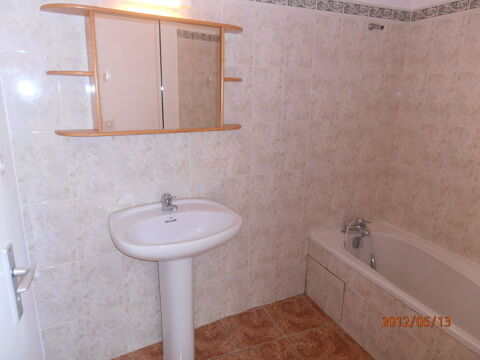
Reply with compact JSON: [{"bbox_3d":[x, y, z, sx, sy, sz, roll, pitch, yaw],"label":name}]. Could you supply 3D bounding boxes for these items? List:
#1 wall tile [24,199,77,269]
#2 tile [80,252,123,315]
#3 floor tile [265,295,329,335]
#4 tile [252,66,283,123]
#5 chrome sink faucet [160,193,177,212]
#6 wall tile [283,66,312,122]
[{"bbox_3d":[-0.891,0.257,1.565,0.202,0.322,0.010,-8,17,-30],"label":"wall tile"},{"bbox_3d":[-0.723,0.545,1.748,0.202,0.322,0.010,-8,17,-30],"label":"tile"},{"bbox_3d":[0.361,0.911,2.243,0.319,0.010,0.331,-5,16,-23],"label":"floor tile"},{"bbox_3d":[0.168,-0.501,1.974,0.202,0.318,0.010,-5,16,-23],"label":"tile"},{"bbox_3d":[-0.375,0.112,1.723,0.051,0.091,0.105,-8,17,-30],"label":"chrome sink faucet"},{"bbox_3d":[0.353,-0.519,2.052,0.202,0.318,0.010,-5,16,-23],"label":"wall tile"}]

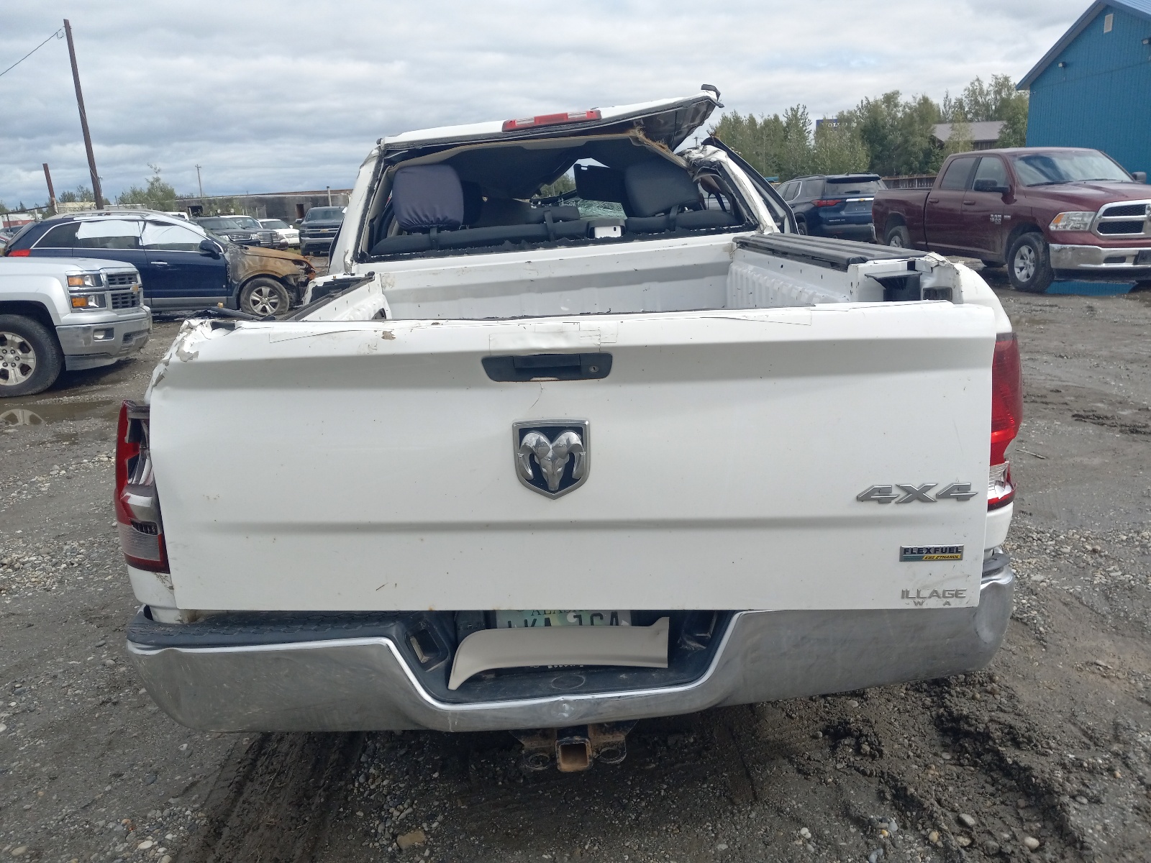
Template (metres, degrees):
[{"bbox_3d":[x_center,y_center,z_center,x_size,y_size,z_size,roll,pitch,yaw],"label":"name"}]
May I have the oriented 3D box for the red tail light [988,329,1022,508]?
[{"bbox_3d":[0.925,-0.024,1.995,0.150,0.405,0.160,-4,14,-2],"label":"red tail light"}]

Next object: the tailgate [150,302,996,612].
[{"bbox_3d":[-0.039,0.061,1.794,1.600,0.588,0.100,-1,13,6],"label":"tailgate"}]

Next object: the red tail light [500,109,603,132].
[{"bbox_3d":[-0.095,-1.237,3.570,0.385,0.050,0.060,-7,14,-1],"label":"red tail light"}]

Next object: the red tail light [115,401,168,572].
[{"bbox_3d":[-0.916,0.114,1.925,0.150,0.395,0.160,-4,14,-2],"label":"red tail light"}]

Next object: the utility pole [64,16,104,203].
[{"bbox_3d":[-15.661,-9.006,28.950,0.260,7.880,0.260,-10,16,-26],"label":"utility pole"}]

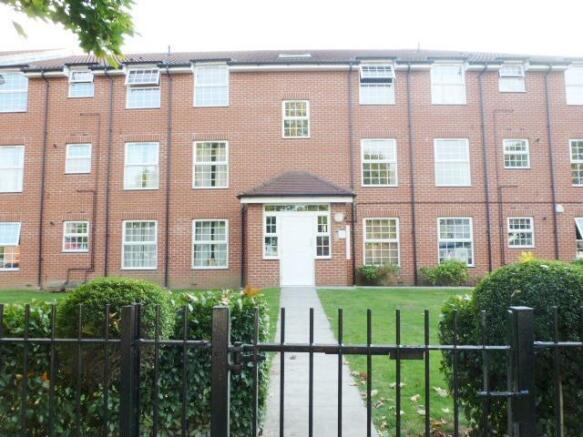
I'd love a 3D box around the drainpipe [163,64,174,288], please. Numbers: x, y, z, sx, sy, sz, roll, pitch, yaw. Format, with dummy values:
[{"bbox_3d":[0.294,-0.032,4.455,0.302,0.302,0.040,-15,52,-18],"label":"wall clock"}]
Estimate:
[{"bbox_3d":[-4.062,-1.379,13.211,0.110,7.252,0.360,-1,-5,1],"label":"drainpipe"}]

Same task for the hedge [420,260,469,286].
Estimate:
[{"bbox_3d":[4.718,1.702,12.575,1.493,0.877,0.800,-1,-5,1],"label":"hedge"}]

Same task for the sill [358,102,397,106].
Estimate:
[{"bbox_3d":[2.882,-3.820,13.547,1.237,0.084,0.130,0,-4,1],"label":"sill"}]

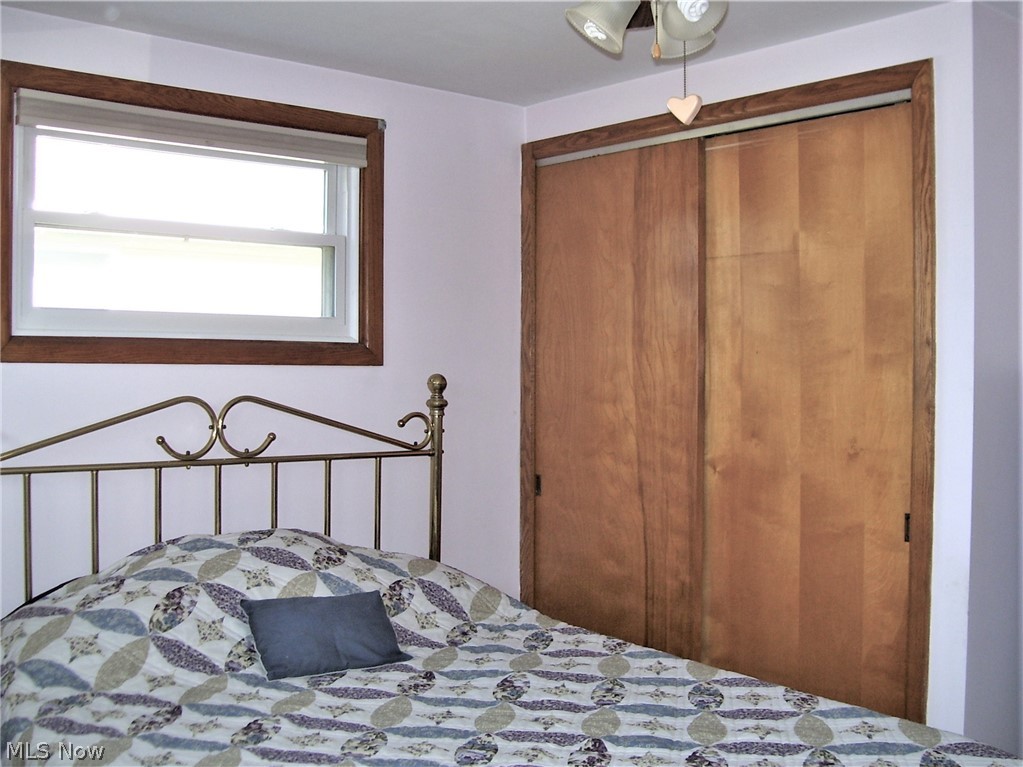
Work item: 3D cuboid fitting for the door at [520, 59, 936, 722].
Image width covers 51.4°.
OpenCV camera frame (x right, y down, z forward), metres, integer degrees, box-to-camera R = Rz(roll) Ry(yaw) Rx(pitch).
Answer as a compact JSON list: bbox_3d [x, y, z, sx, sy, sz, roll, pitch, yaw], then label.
[{"bbox_3d":[0.580,0.230,3.276,0.090,2.130,1.528,-2,2,-42],"label":"door"}]

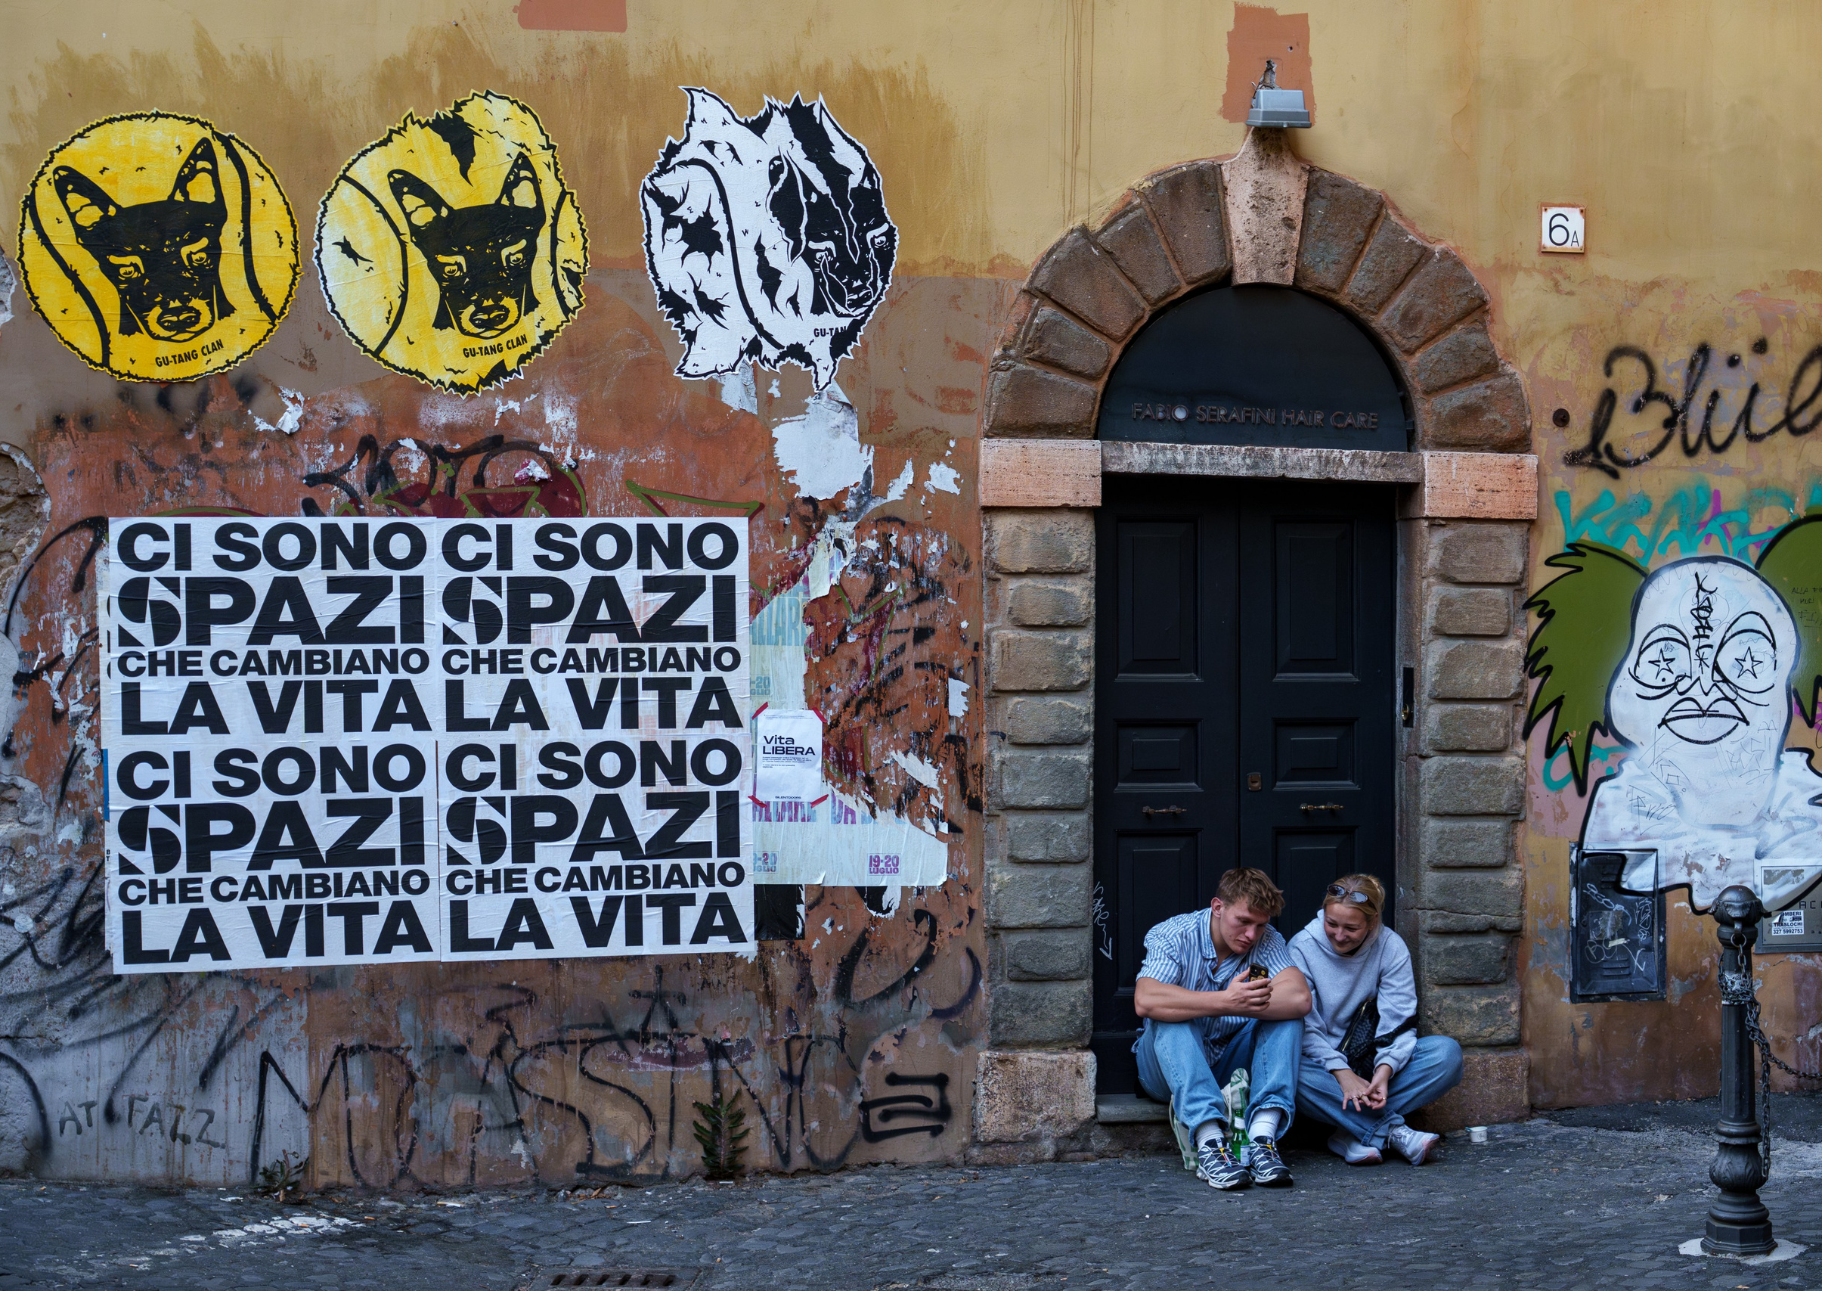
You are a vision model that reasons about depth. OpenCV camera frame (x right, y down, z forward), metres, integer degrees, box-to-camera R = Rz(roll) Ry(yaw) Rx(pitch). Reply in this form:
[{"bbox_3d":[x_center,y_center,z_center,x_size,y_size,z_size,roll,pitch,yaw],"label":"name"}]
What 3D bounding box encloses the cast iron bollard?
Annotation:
[{"bbox_3d":[2.251,1.146,9.200,0.200,0.990,0.200,0,0,14],"label":"cast iron bollard"}]

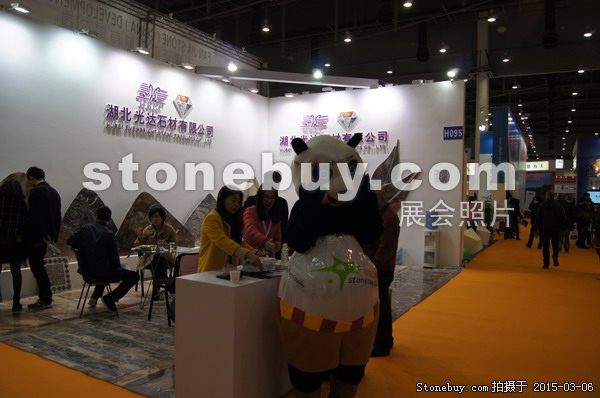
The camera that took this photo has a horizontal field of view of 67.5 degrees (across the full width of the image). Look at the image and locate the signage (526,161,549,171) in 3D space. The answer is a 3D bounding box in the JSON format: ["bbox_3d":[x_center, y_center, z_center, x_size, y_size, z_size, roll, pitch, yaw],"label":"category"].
[{"bbox_3d":[16.773,-2.315,32.000,1.750,0.640,0.120,1,1,30],"label":"signage"}]

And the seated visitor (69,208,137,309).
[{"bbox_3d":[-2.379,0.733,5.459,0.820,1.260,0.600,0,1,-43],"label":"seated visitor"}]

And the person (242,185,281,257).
[{"bbox_3d":[-0.365,0.648,4.450,0.450,1.600,0.400,0,1,-30],"label":"person"}]

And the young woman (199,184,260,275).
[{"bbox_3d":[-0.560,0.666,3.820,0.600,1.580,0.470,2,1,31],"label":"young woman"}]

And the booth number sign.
[{"bbox_3d":[3.273,-1.390,9.566,0.420,0.270,0.030,1,1,30],"label":"booth number sign"}]

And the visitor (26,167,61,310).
[{"bbox_3d":[-3.193,0.476,5.589,0.360,1.750,0.460,1,1,15],"label":"visitor"}]

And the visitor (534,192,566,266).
[{"bbox_3d":[5.495,0.644,9.857,0.600,1.710,0.420,1,1,30],"label":"visitor"}]

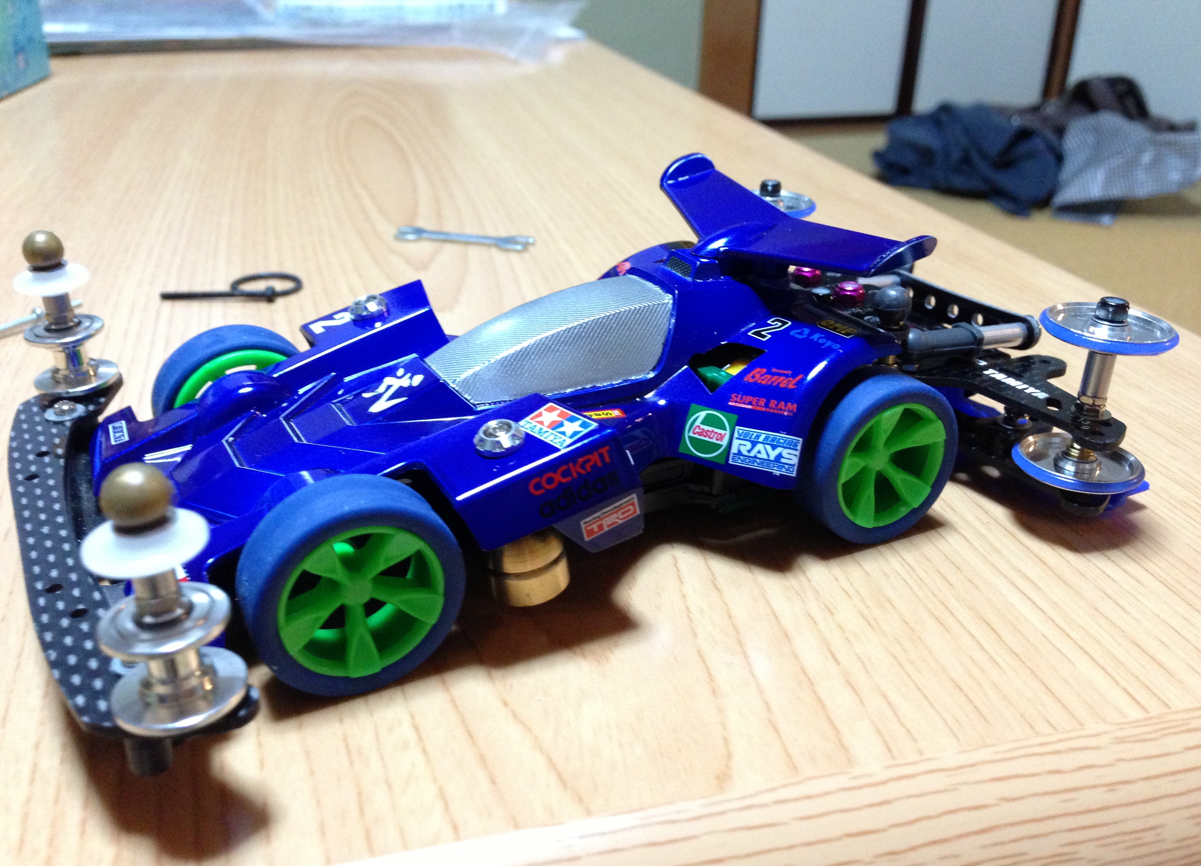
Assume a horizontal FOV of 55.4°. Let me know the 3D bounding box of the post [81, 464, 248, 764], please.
[{"bbox_3d":[-0.043,0.019,0.110,0.014,0.035,0.013,-15,27,-25],"label":"post"}]

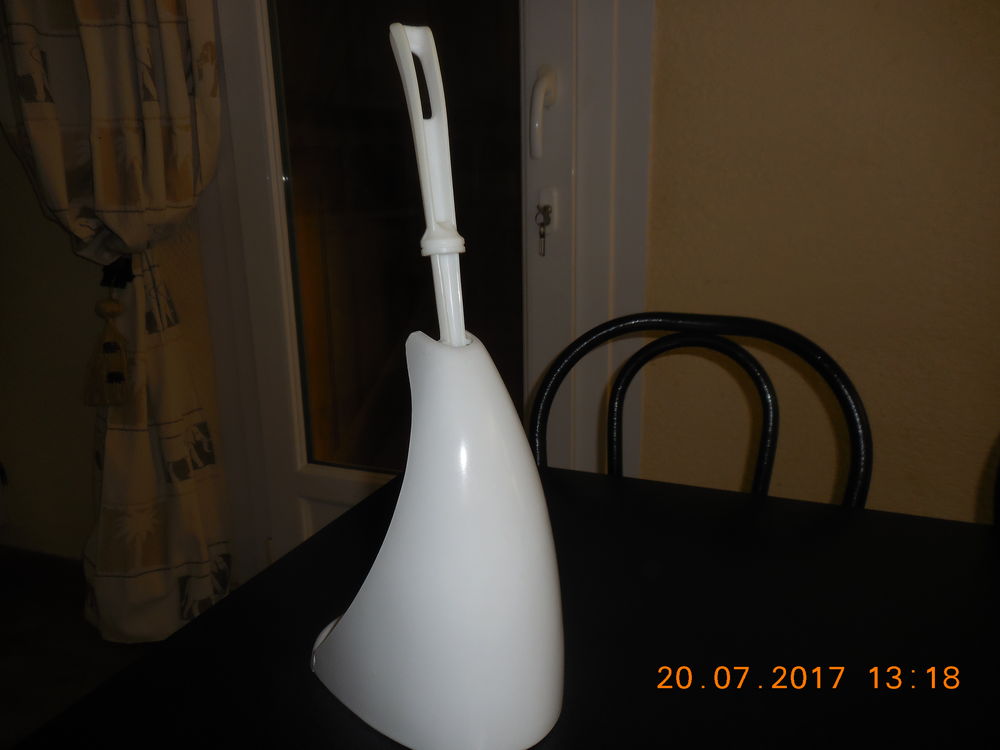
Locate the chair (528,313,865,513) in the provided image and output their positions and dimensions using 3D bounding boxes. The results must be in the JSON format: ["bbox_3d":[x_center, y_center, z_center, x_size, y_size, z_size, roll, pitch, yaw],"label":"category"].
[{"bbox_3d":[0.161,0.404,0.792,0.425,0.880,0.500,5,15,22],"label":"chair"}]

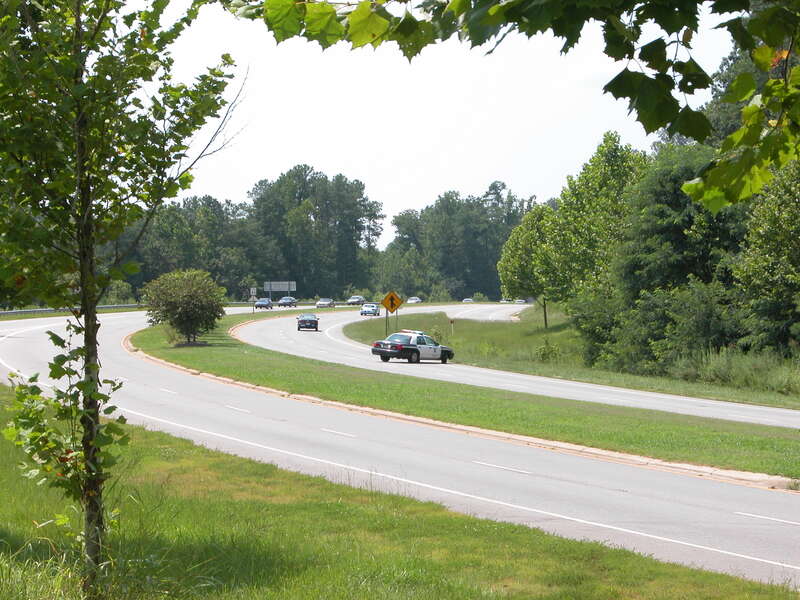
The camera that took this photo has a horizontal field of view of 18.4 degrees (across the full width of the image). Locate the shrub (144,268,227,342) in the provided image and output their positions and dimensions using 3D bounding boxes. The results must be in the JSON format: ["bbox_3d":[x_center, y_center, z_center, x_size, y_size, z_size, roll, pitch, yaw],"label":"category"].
[{"bbox_3d":[-13.595,0.366,156.000,5.300,4.700,5.200,0,0,0],"label":"shrub"}]

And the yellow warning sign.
[{"bbox_3d":[-0.624,0.158,186.000,1.660,1.660,0.050,0,0,-6],"label":"yellow warning sign"}]

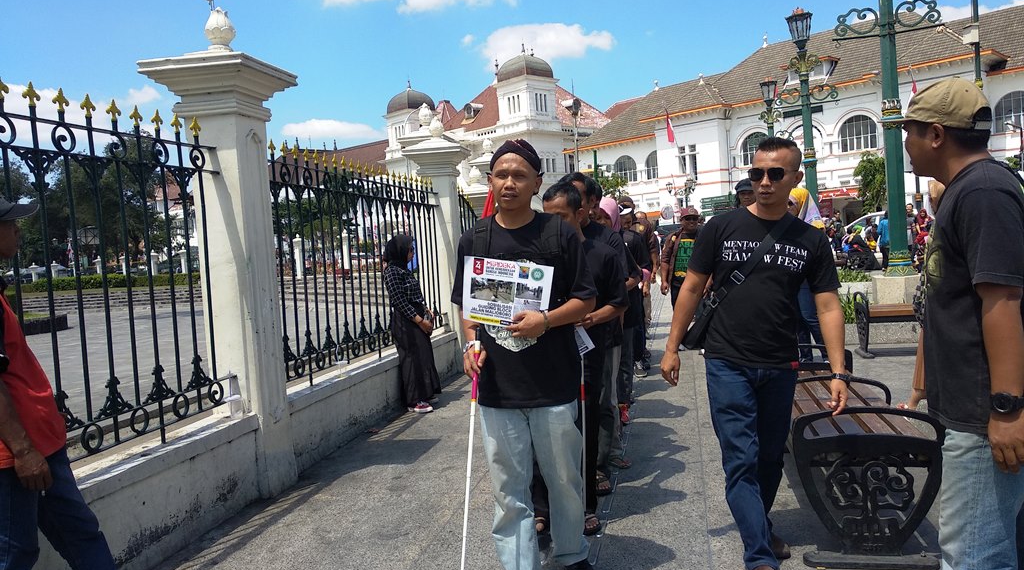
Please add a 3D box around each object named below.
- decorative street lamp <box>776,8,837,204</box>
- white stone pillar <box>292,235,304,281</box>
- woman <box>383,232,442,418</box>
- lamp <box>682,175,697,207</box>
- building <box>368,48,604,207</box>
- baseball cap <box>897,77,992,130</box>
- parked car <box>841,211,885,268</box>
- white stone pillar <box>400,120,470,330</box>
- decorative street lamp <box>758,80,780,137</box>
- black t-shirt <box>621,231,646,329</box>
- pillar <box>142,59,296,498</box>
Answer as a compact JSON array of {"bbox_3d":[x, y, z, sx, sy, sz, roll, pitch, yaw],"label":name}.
[{"bbox_3d":[5.498,-2.707,14.296,0.550,4.850,1.200,-4,3,13],"label":"decorative street lamp"},{"bbox_3d":[-13.677,-1.751,49.500,0.660,2.961,0.660,-3,3,34],"label":"white stone pillar"},{"bbox_3d":[-0.912,0.330,6.971,0.480,1.560,0.460,-4,3,-3],"label":"woman"},{"bbox_3d":[9.356,-3.590,41.000,0.900,4.600,0.900,-2,4,44],"label":"lamp"},{"bbox_3d":[-1.146,-10.977,75.865,20.500,17.600,15.000,-2,4,42],"label":"building"},{"bbox_3d":[1.089,-0.467,1.990,0.175,0.130,0.270,-7,11,-41],"label":"baseball cap"},{"bbox_3d":[11.437,-1.469,23.884,4.250,1.680,1.700,-3,3,28],"label":"parked car"},{"bbox_3d":[-0.772,-0.461,8.993,0.651,2.957,0.651,-4,3,13],"label":"white stone pillar"},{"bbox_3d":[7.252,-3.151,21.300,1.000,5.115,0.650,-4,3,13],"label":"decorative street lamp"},{"bbox_3d":[0.838,-0.059,6.053,0.500,0.750,0.320,-4,3,13],"label":"black t-shirt"},{"bbox_3d":[-1.667,-0.080,4.721,0.651,2.700,0.651,-4,3,13],"label":"pillar"}]

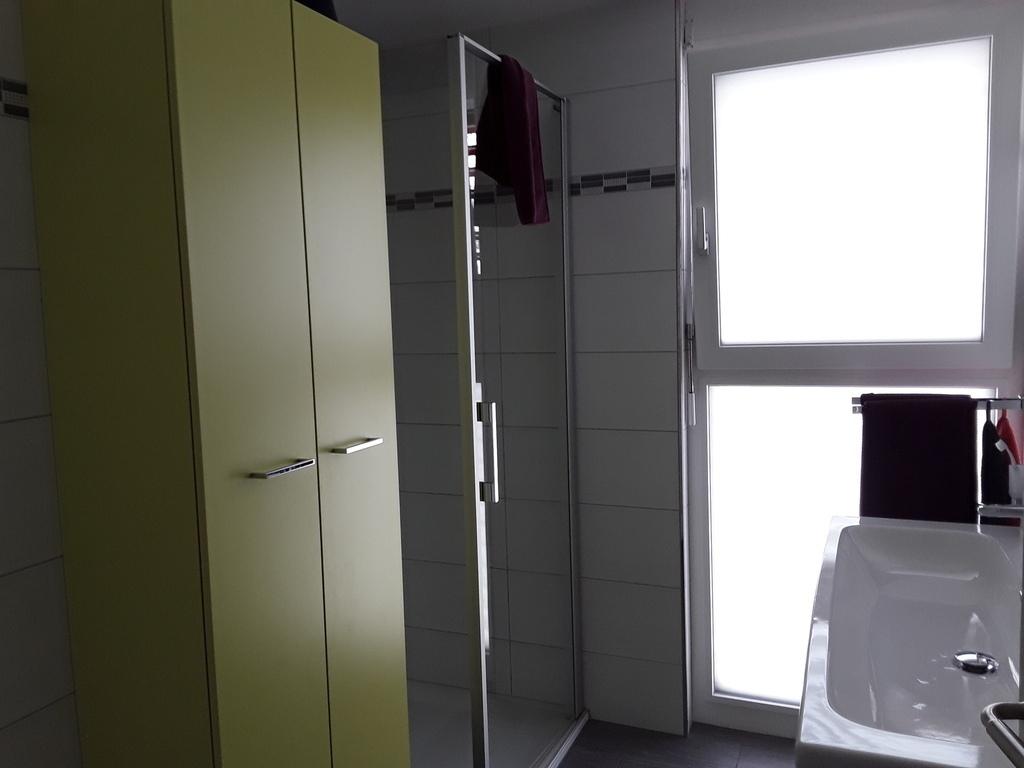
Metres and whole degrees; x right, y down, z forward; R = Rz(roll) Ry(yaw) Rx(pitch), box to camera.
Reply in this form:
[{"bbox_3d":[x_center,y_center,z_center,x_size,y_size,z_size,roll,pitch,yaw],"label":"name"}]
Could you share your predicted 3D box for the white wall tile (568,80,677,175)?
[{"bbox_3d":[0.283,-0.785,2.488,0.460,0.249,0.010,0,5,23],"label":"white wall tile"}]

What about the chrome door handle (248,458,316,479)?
[{"bbox_3d":[-0.418,0.155,1.460,0.034,0.011,0.139,0,5,23],"label":"chrome door handle"}]

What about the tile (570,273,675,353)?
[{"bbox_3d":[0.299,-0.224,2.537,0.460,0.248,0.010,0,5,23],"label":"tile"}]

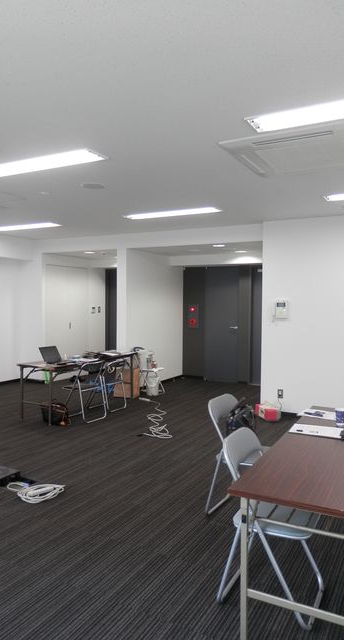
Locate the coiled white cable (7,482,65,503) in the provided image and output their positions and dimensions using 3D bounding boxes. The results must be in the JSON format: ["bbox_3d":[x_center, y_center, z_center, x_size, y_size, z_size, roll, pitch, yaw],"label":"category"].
[{"bbox_3d":[-1.050,1.306,3.540,0.410,0.060,0.300,0,3,-3],"label":"coiled white cable"}]

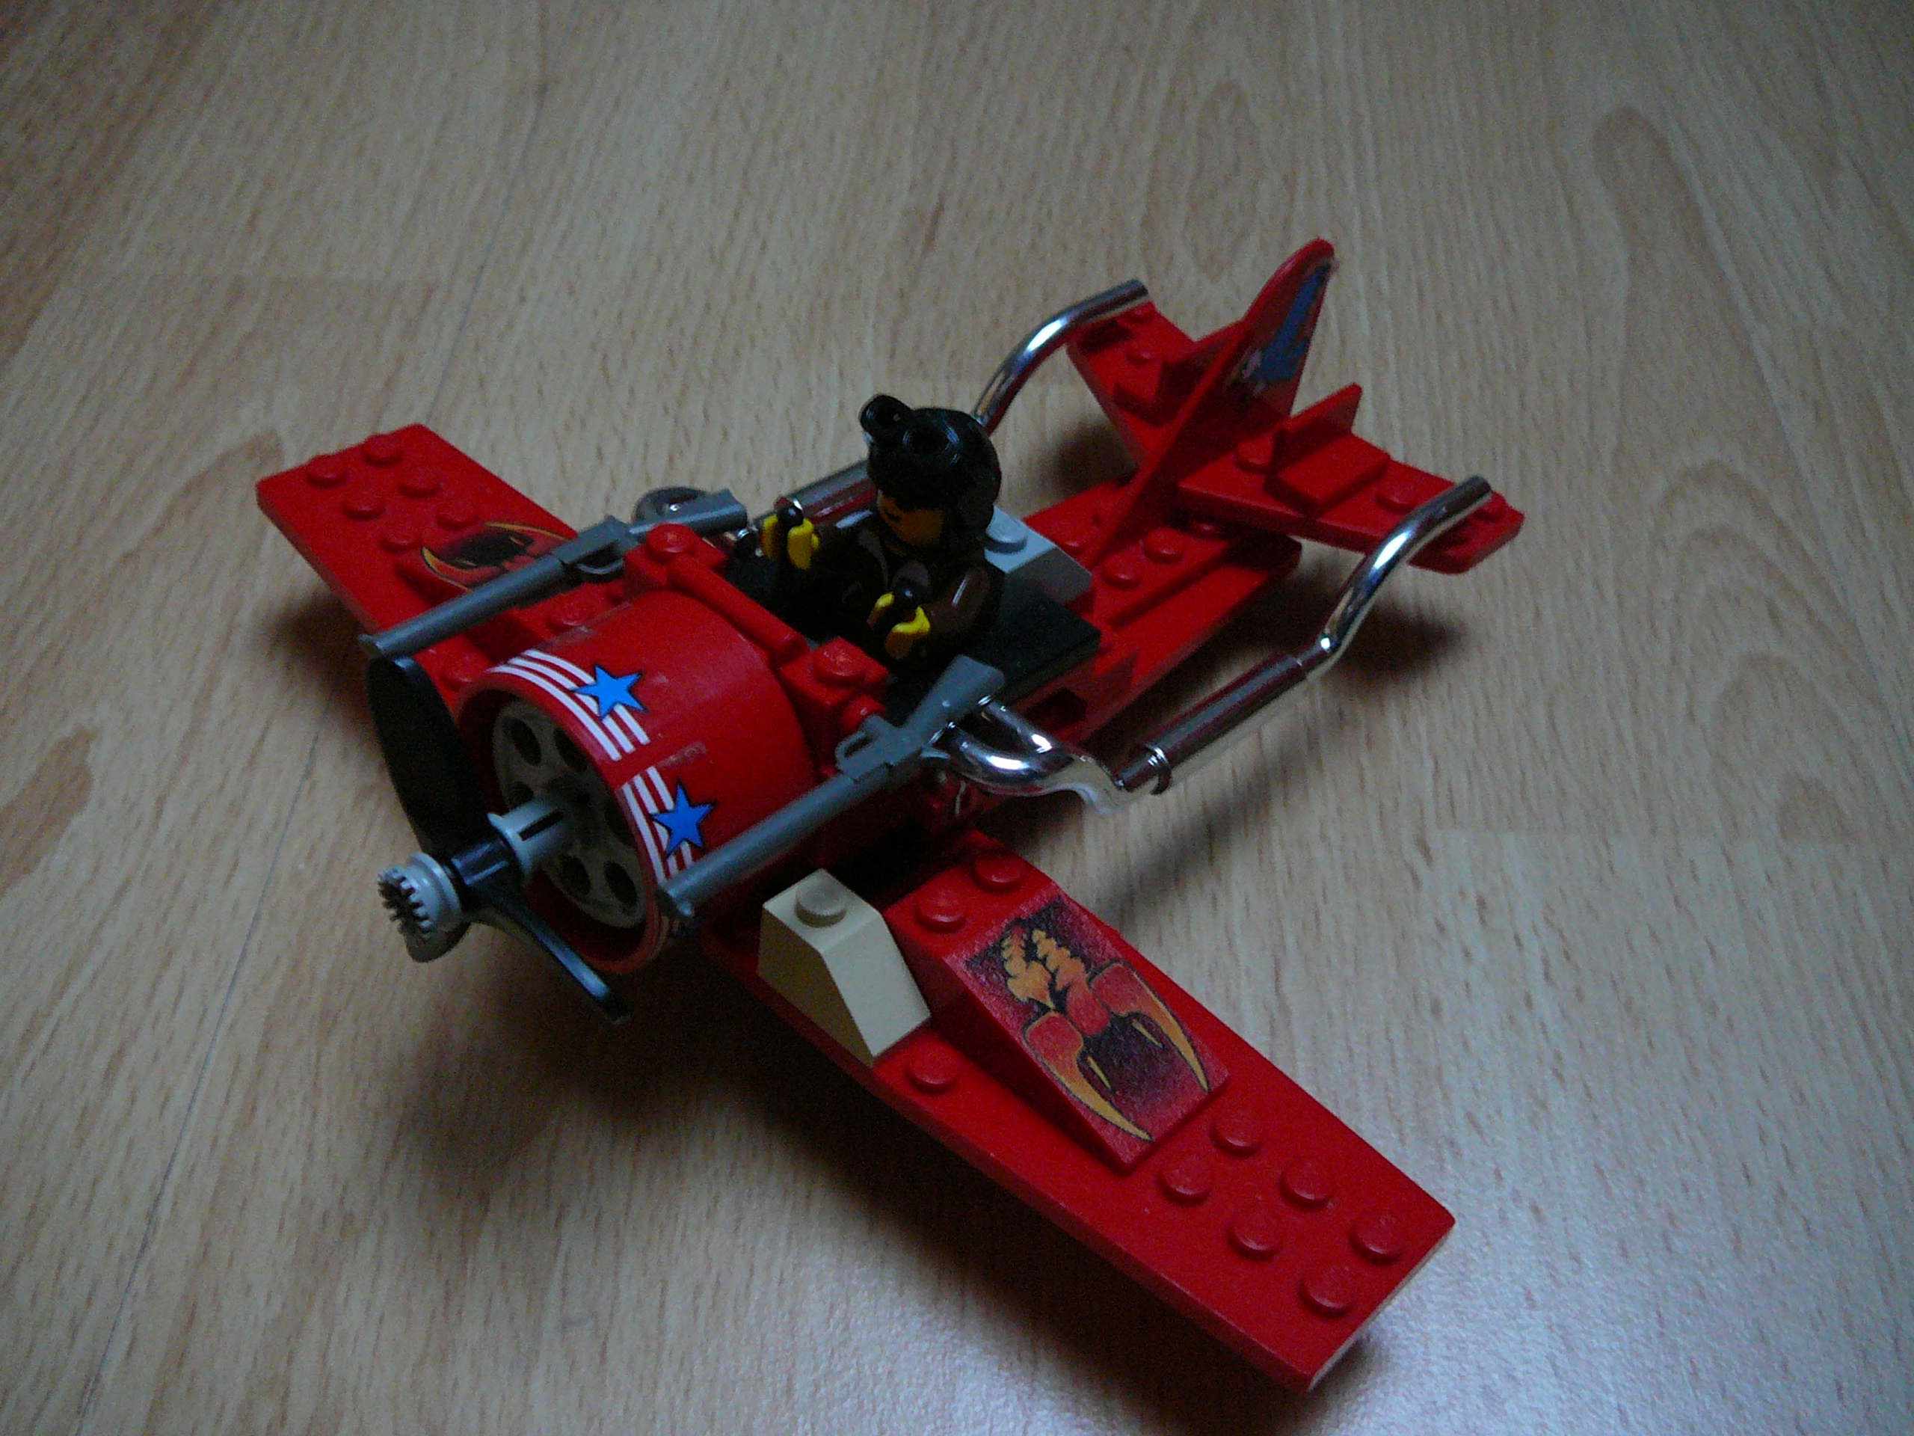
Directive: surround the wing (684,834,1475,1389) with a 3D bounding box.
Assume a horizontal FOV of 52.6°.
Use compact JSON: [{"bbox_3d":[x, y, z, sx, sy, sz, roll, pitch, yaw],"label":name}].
[{"bbox_3d":[0.014,0.031,0.183,0.066,0.015,0.032,35,47,29],"label":"wing"}]

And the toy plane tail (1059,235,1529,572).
[{"bbox_3d":[0.034,-0.040,0.235,0.064,0.033,0.048,36,48,27],"label":"toy plane tail"}]

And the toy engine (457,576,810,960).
[{"bbox_3d":[-0.031,0.006,0.186,0.032,0.032,0.020,36,48,27],"label":"toy engine"}]

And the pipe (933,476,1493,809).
[{"bbox_3d":[0.031,-0.010,0.216,0.015,0.015,0.090,36,48,27],"label":"pipe"}]

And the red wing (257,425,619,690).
[{"bbox_3d":[-0.054,-0.018,0.226,0.066,0.015,0.032,37,48,27],"label":"red wing"}]

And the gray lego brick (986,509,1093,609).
[{"bbox_3d":[0.005,-0.018,0.215,0.016,0.007,0.015,36,48,27],"label":"gray lego brick"}]

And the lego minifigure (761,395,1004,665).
[{"bbox_3d":[-0.006,-0.016,0.199,0.023,0.036,0.023,36,48,27],"label":"lego minifigure"}]

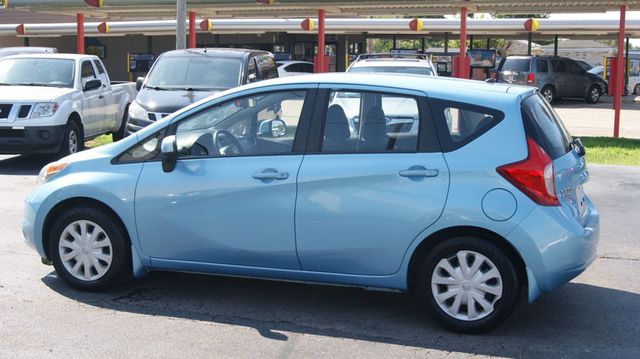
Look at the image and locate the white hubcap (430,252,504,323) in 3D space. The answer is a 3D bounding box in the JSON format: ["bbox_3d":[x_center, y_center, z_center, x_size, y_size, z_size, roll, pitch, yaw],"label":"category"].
[{"bbox_3d":[0.860,0.616,5.126,0.415,0.415,0.060,3,8,20],"label":"white hubcap"}]

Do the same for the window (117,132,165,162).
[{"bbox_3d":[-1.176,-0.229,5.860,0.350,0.235,0.070,2,-11,25],"label":"window"}]

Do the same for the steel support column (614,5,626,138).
[{"bbox_3d":[6.463,-2.327,19.000,0.115,2.858,0.115,4,8,28],"label":"steel support column"}]

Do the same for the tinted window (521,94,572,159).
[{"bbox_3d":[1.498,-0.372,5.639,0.140,0.430,1.120,-24,-2,21],"label":"tinted window"}]

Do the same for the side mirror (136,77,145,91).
[{"bbox_3d":[-3.121,-1.668,15.400,0.220,0.240,0.150,1,7,3],"label":"side mirror"}]

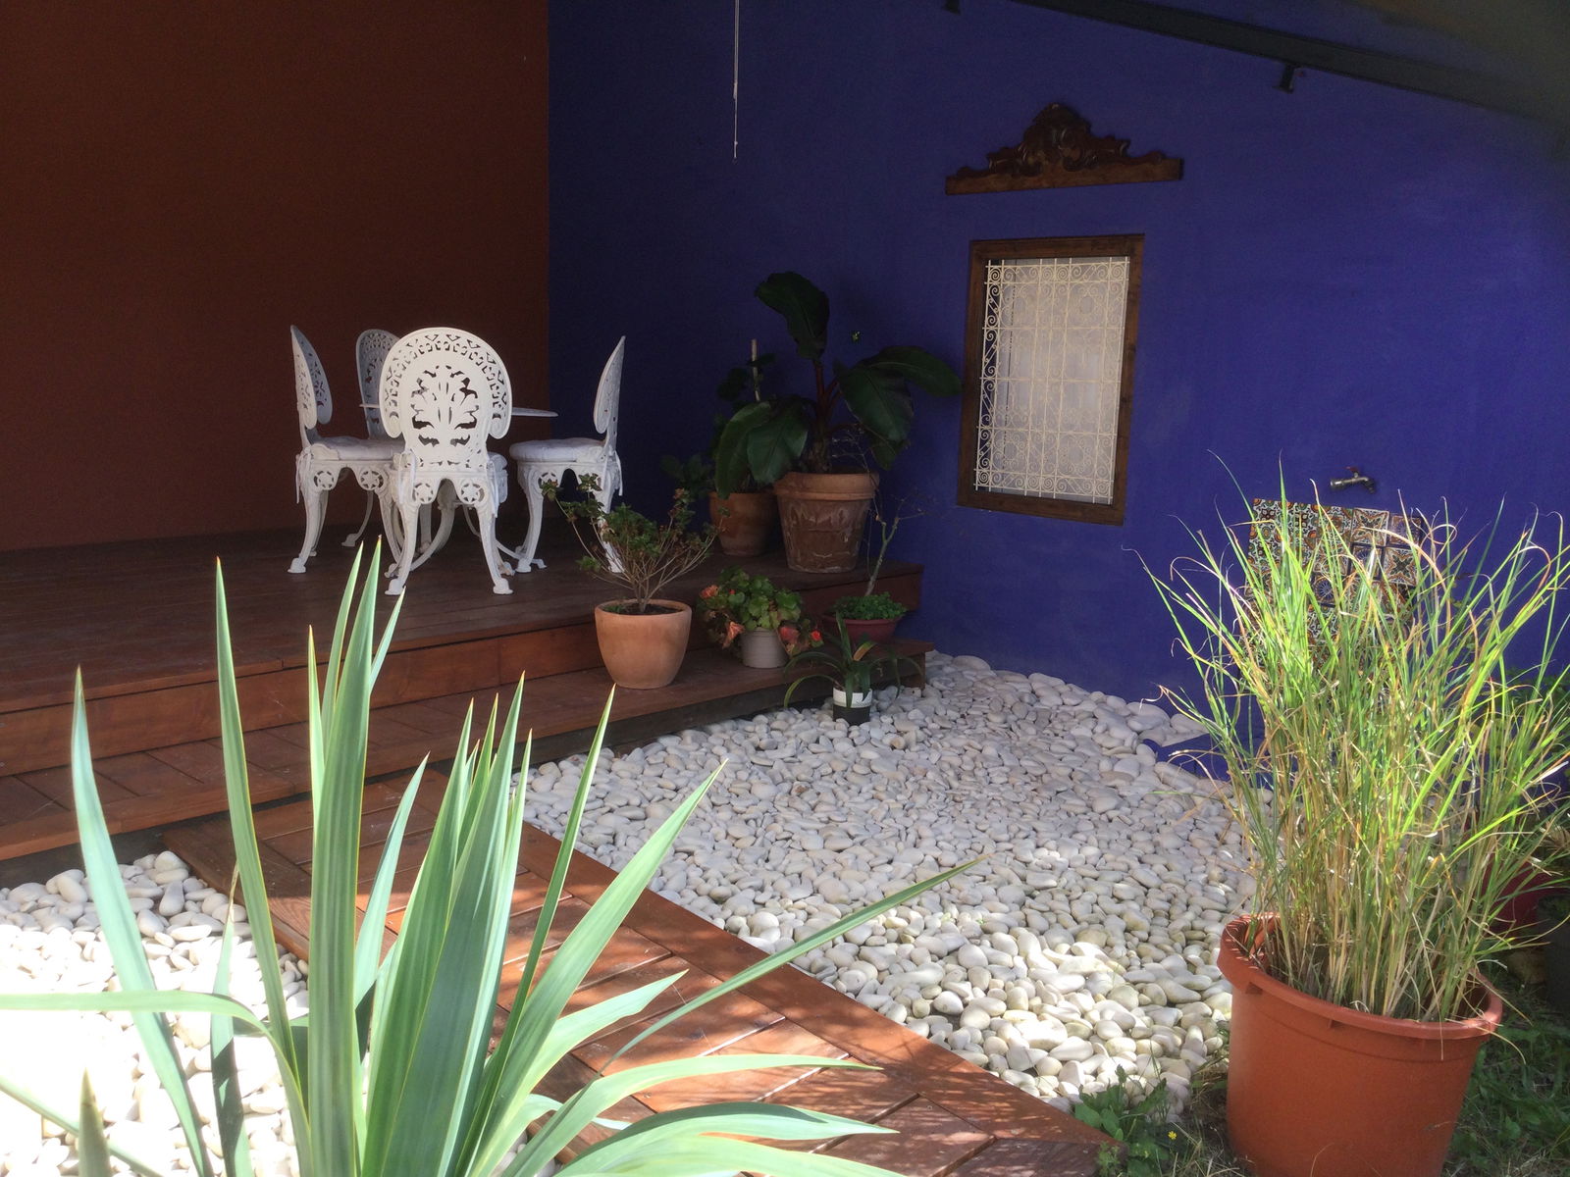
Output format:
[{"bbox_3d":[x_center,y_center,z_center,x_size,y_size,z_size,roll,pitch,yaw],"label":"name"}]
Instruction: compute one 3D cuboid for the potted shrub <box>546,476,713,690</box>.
[{"bbox_3d":[-0.462,-0.020,4.226,0.500,0.620,0.450,1,10,-6],"label":"potted shrub"}]

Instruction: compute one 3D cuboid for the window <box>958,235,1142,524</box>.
[{"bbox_3d":[0.974,-0.766,5.137,0.722,0.999,0.080,11,13,42],"label":"window"}]

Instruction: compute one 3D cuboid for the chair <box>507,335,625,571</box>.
[{"bbox_3d":[-0.823,-0.521,5.313,0.450,0.865,0.430,0,10,-9],"label":"chair"}]

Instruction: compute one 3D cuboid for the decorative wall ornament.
[{"bbox_3d":[0.975,-1.556,4.961,0.939,0.289,0.060,11,13,42],"label":"decorative wall ornament"}]

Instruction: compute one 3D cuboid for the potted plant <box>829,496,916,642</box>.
[{"bbox_3d":[0.321,-0.075,5.008,0.310,0.510,0.290,2,10,3],"label":"potted plant"}]

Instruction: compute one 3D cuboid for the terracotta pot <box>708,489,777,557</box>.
[{"bbox_3d":[-0.150,-0.277,5.794,0.312,0.262,0.312,2,10,0],"label":"terracotta pot"}]

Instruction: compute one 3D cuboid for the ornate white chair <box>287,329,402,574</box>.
[{"bbox_3d":[-1.550,-0.515,5.151,0.450,0.865,0.430,0,10,-8],"label":"ornate white chair"}]

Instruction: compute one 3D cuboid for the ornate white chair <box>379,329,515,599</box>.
[{"bbox_3d":[-1.129,-0.439,4.782,0.430,0.865,0.450,0,10,-9],"label":"ornate white chair"}]

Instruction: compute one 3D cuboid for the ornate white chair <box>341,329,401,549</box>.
[{"bbox_3d":[-1.500,-0.606,5.693,0.450,0.865,0.430,6,11,24],"label":"ornate white chair"}]

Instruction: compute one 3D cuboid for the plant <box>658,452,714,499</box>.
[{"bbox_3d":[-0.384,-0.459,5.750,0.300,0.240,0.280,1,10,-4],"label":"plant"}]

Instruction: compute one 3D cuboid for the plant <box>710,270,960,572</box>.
[{"bbox_3d":[0.129,-0.627,5.330,0.840,1.125,0.660,11,13,42],"label":"plant"}]

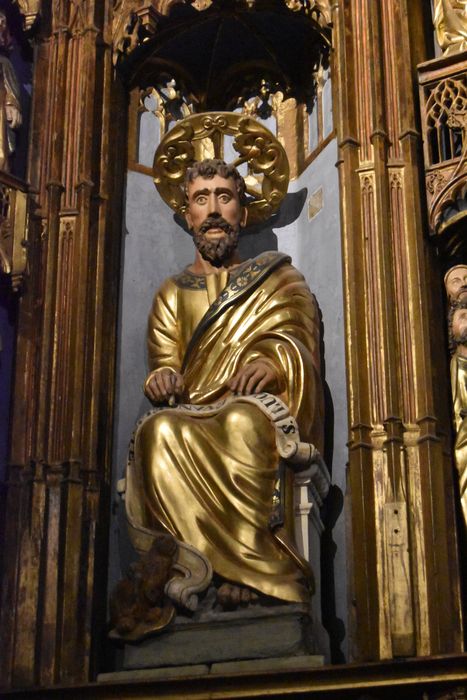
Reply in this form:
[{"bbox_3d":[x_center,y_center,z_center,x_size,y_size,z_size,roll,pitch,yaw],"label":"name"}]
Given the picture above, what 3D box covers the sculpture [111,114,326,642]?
[{"bbox_3d":[-0.049,0.124,5.068,0.704,1.859,0.627,-8,-25,17],"label":"sculpture"}]

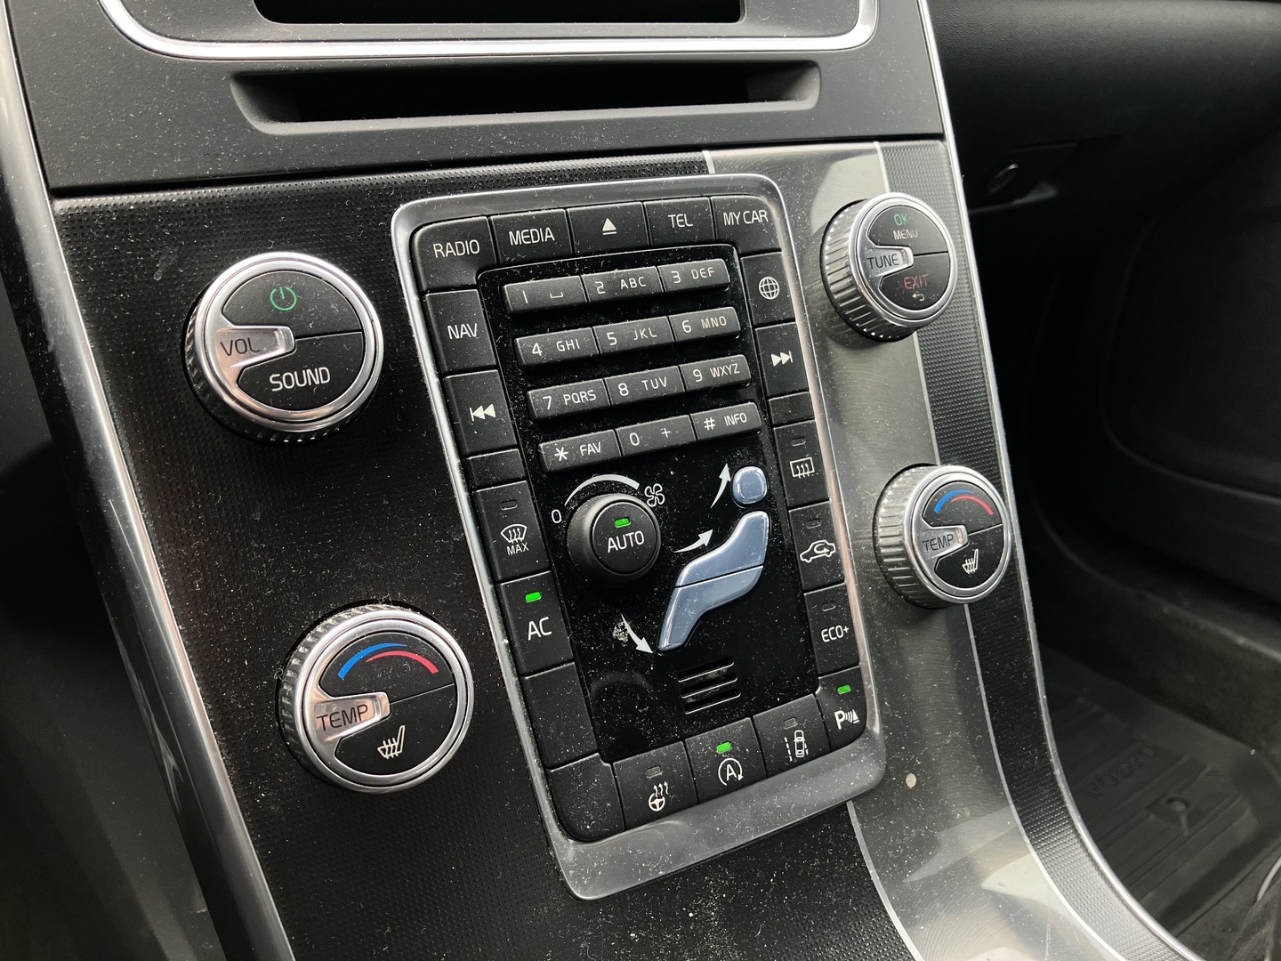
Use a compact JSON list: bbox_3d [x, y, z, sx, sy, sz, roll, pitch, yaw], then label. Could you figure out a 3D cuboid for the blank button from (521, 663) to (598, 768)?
[{"bbox_3d":[-0.020,0.058,0.257,0.014,0.023,0.005,-12,0,-25],"label":"blank button"}]

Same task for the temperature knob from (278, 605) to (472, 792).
[{"bbox_3d":[-0.058,0.049,0.233,0.041,0.041,0.012,-12,0,-25],"label":"temperature knob"}]

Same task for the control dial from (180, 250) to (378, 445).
[{"bbox_3d":[-0.078,-0.030,0.231,0.041,0.041,0.012,-12,0,-25],"label":"control dial"}]

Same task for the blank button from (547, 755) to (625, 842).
[{"bbox_3d":[-0.014,0.080,0.257,0.015,0.020,0.005,-12,0,-25],"label":"blank button"}]

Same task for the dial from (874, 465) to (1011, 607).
[{"bbox_3d":[0.089,0.017,0.304,0.041,0.041,0.012,-12,0,-25],"label":"dial"}]

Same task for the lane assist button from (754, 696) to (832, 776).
[{"bbox_3d":[0.040,0.069,0.283,0.020,0.017,0.005,-12,0,-25],"label":"lane assist button"}]

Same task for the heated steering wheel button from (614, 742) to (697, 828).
[{"bbox_3d":[0.003,0.077,0.265,0.020,0.017,0.005,-12,0,-25],"label":"heated steering wheel button"}]

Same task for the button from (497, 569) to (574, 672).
[{"bbox_3d":[-0.026,0.036,0.256,0.014,0.022,0.005,-12,0,-25],"label":"button"}]

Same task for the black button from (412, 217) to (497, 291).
[{"bbox_3d":[-0.046,-0.055,0.256,0.020,0.017,0.005,-12,0,-25],"label":"black button"}]

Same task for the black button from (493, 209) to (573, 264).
[{"bbox_3d":[-0.029,-0.062,0.265,0.020,0.012,0.005,-12,0,-25],"label":"black button"}]

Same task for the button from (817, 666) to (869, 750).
[{"bbox_3d":[0.056,0.064,0.291,0.015,0.020,0.005,-12,0,-25],"label":"button"}]

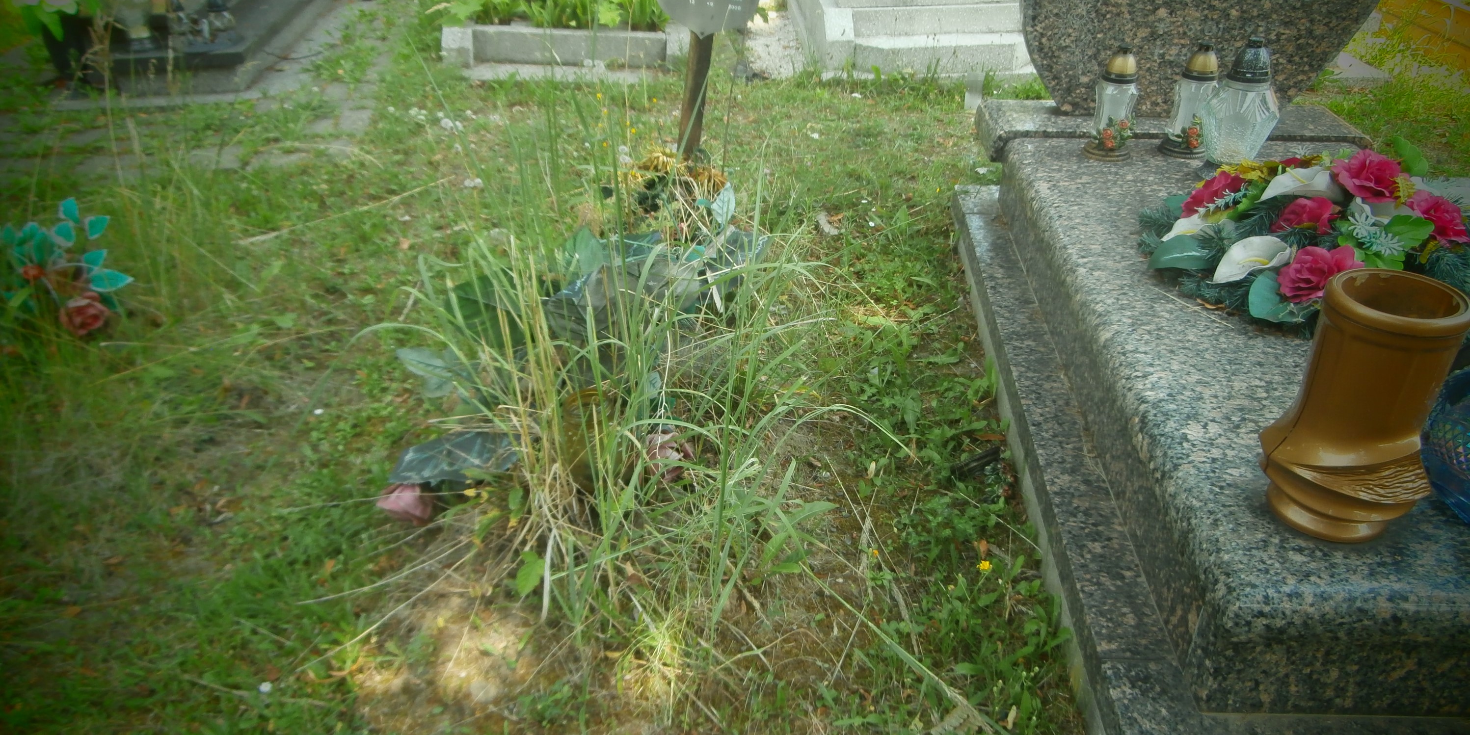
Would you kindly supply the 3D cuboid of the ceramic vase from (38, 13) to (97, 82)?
[{"bbox_3d":[-2.651,-1.262,4.009,0.180,0.240,0.180,-1,34,0],"label":"ceramic vase"}]

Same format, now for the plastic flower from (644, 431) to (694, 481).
[{"bbox_3d":[-0.123,0.168,1.926,0.095,0.095,0.085,-3,34,-4],"label":"plastic flower"}]

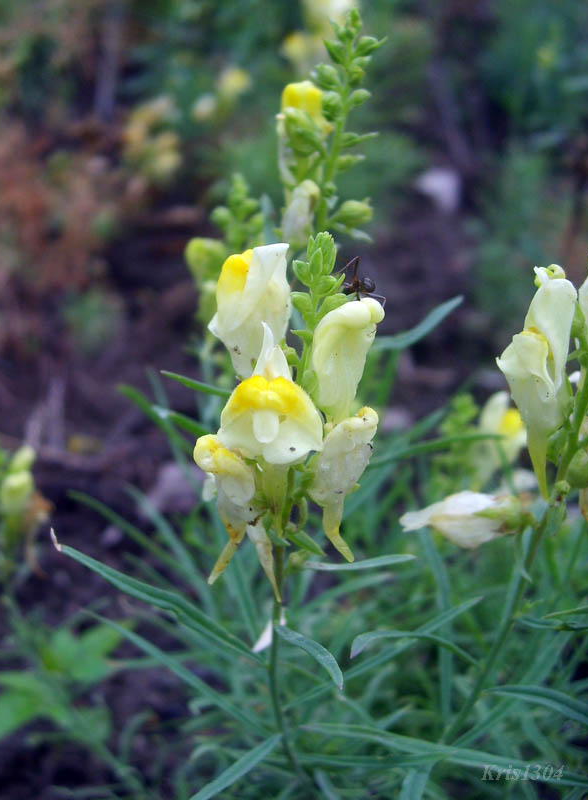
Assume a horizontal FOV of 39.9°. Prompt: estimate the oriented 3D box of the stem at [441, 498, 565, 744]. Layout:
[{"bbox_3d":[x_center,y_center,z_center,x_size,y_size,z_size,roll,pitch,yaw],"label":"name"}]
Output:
[{"bbox_3d":[0.040,0.042,0.156,0.004,0.062,0.004,12,25,-6],"label":"stem"}]

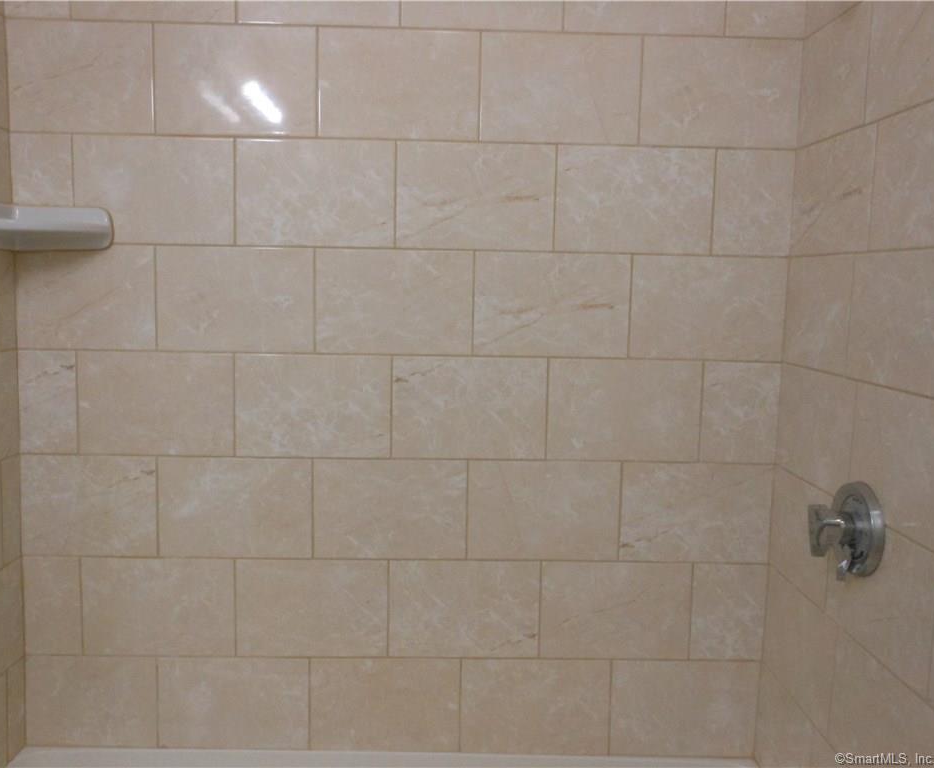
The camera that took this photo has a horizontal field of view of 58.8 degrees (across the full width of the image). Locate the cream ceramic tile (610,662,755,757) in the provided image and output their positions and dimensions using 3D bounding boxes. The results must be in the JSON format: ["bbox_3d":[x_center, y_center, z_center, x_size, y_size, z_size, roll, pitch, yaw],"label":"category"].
[{"bbox_3d":[0.444,0.665,1.698,0.300,0.202,0.010,1,6,-2],"label":"cream ceramic tile"}]

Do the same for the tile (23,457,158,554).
[{"bbox_3d":[-0.748,0.239,1.645,0.267,0.203,0.009,1,5,-1],"label":"tile"}]

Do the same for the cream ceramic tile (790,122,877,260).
[{"bbox_3d":[0.634,-0.326,1.442,0.009,0.198,0.294,1,7,-1],"label":"cream ceramic tile"}]

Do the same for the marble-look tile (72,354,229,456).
[{"bbox_3d":[-0.603,0.039,1.614,0.300,0.201,0.009,1,7,-1],"label":"marble-look tile"}]

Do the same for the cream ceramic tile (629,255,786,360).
[{"bbox_3d":[0.471,-0.147,1.616,0.302,0.200,0.009,1,7,-1],"label":"cream ceramic tile"}]

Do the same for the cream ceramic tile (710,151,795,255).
[{"bbox_3d":[0.551,-0.347,1.594,0.151,0.199,0.009,1,7,-1],"label":"cream ceramic tile"}]

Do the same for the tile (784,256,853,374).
[{"bbox_3d":[0.628,-0.127,1.482,0.010,0.200,0.257,1,7,-1],"label":"tile"}]

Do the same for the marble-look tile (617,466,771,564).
[{"bbox_3d":[0.459,0.258,1.659,0.304,0.200,0.010,1,6,-2],"label":"marble-look tile"}]

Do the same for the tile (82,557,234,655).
[{"bbox_3d":[-0.616,0.446,1.661,0.301,0.202,0.009,1,7,-1],"label":"tile"}]

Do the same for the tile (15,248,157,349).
[{"bbox_3d":[-0.725,-0.165,1.584,0.261,0.200,0.010,1,7,-1],"label":"tile"}]

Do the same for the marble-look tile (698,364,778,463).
[{"bbox_3d":[0.542,0.057,1.641,0.152,0.200,0.009,1,7,-1],"label":"marble-look tile"}]

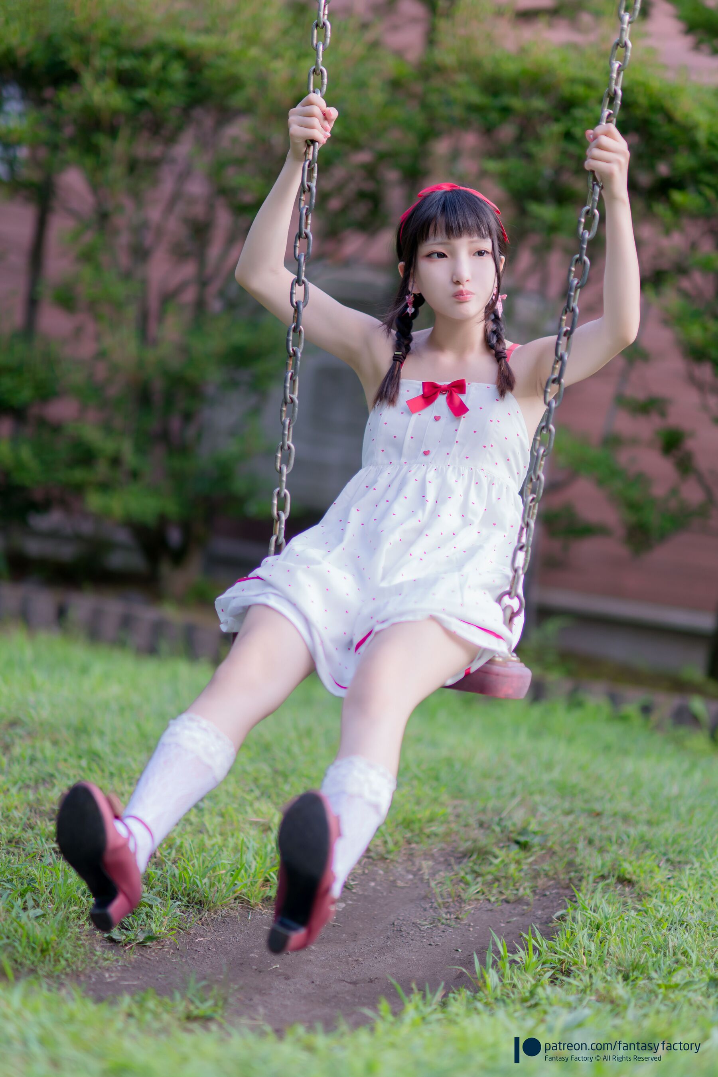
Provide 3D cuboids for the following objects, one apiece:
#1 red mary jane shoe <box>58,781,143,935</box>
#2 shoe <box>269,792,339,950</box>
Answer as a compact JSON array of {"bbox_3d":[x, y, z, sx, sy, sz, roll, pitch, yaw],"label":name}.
[{"bbox_3d":[-0.341,0.400,3.433,0.084,0.245,0.130,2,29,18],"label":"red mary jane shoe"},{"bbox_3d":[-0.063,0.439,3.456,0.084,0.249,0.130,18,17,17],"label":"shoe"}]

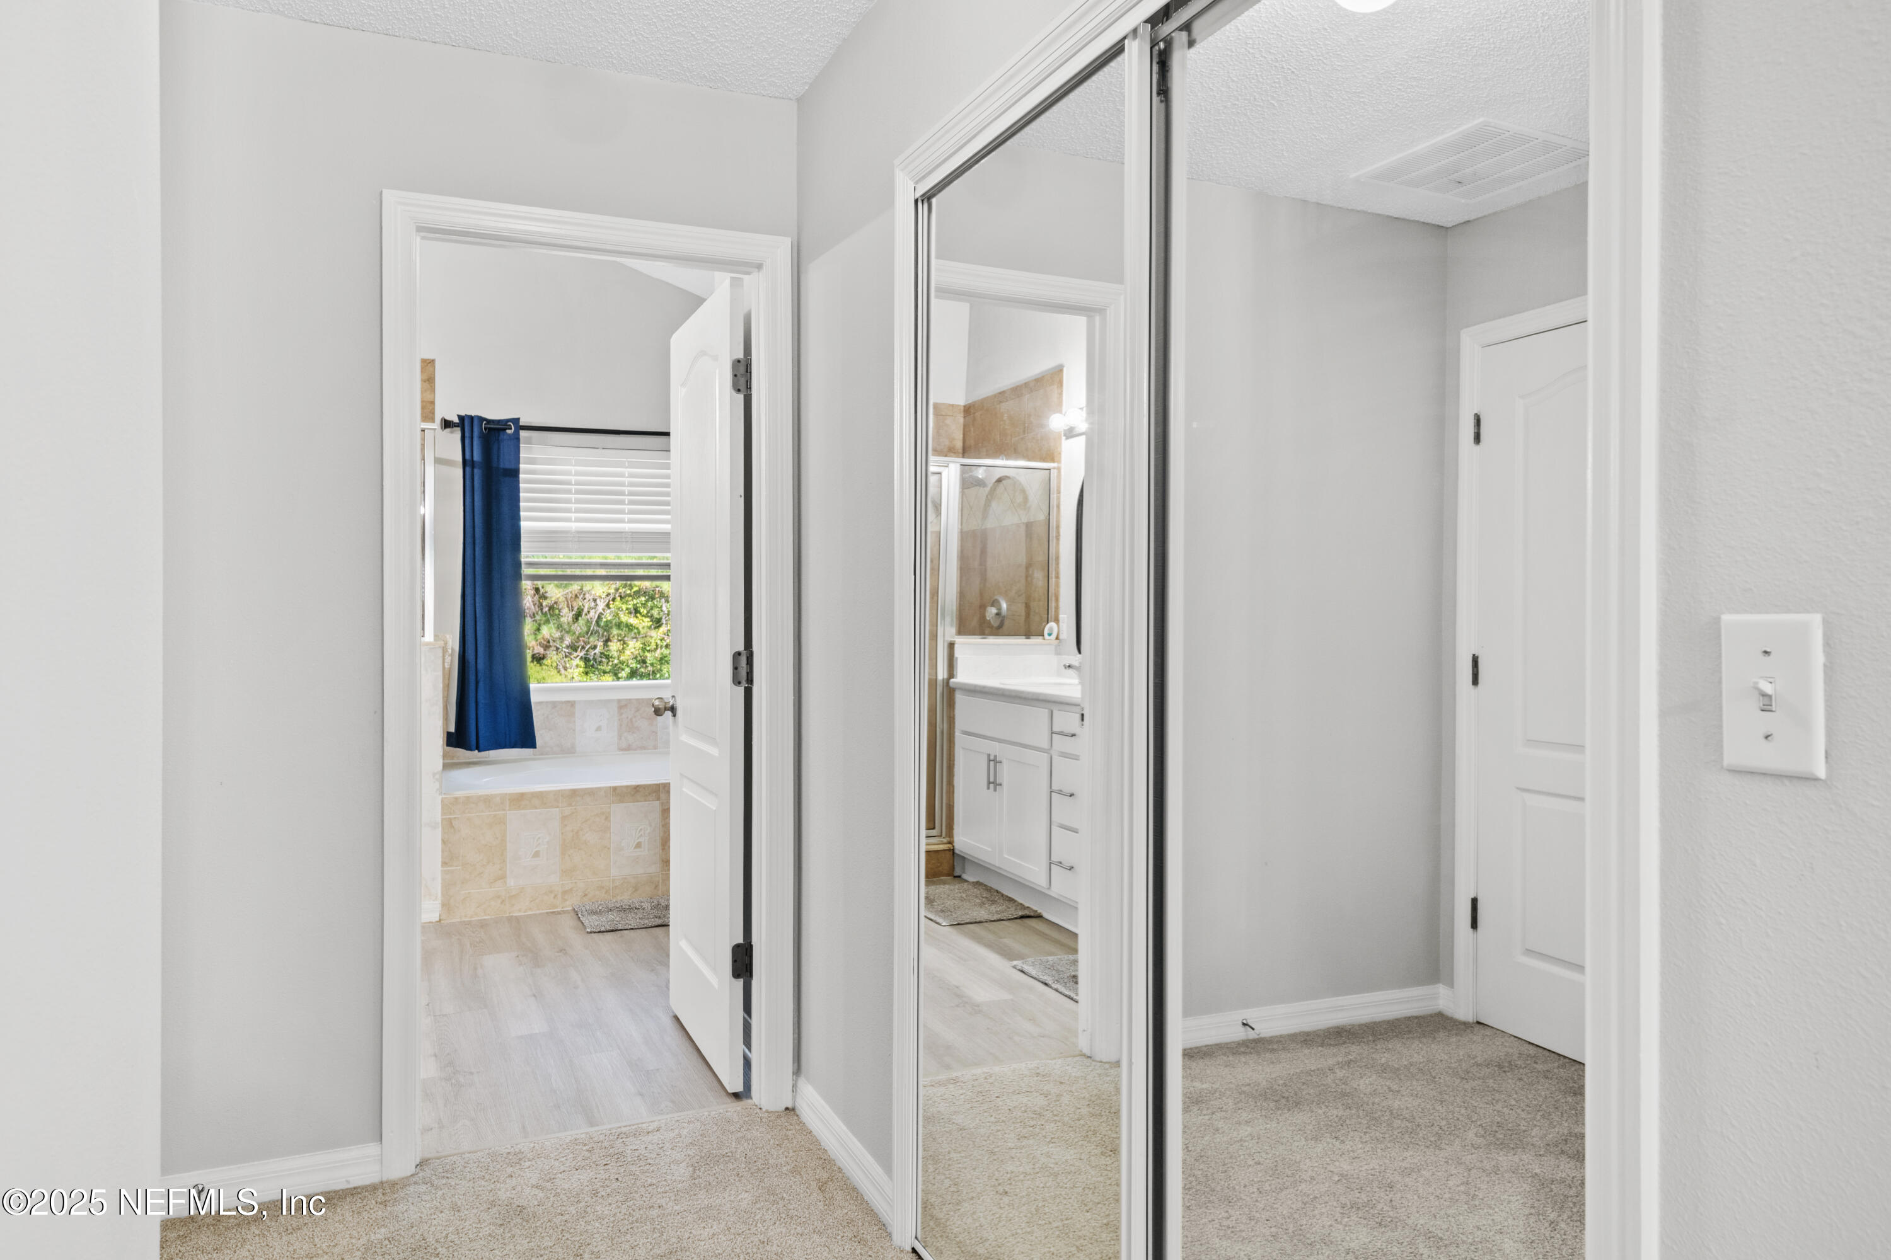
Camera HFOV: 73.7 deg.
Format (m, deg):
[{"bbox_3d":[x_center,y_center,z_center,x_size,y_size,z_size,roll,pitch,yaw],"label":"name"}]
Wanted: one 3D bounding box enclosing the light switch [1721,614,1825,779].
[{"bbox_3d":[0.583,0.046,0.895,0.018,0.115,0.070,0,1,-24],"label":"light switch"}]

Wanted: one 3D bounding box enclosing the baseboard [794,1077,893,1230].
[{"bbox_3d":[-0.231,1.141,2.789,0.014,0.089,0.625,0,1,-24],"label":"baseboard"}]

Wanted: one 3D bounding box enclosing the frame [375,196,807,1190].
[{"bbox_3d":[-0.807,0.119,2.921,0.902,2.110,0.140,0,1,-24],"label":"frame"}]

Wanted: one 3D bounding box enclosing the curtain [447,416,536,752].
[{"bbox_3d":[-2.133,-0.211,5.929,0.400,1.580,0.110,0,1,-24],"label":"curtain"}]

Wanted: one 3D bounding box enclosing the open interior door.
[{"bbox_3d":[-0.670,0.134,3.499,0.038,2.030,0.765,0,1,-24],"label":"open interior door"}]

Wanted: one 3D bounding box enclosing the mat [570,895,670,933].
[{"bbox_3d":[-1.149,1.133,5.069,0.610,0.020,0.400,0,1,-24],"label":"mat"}]

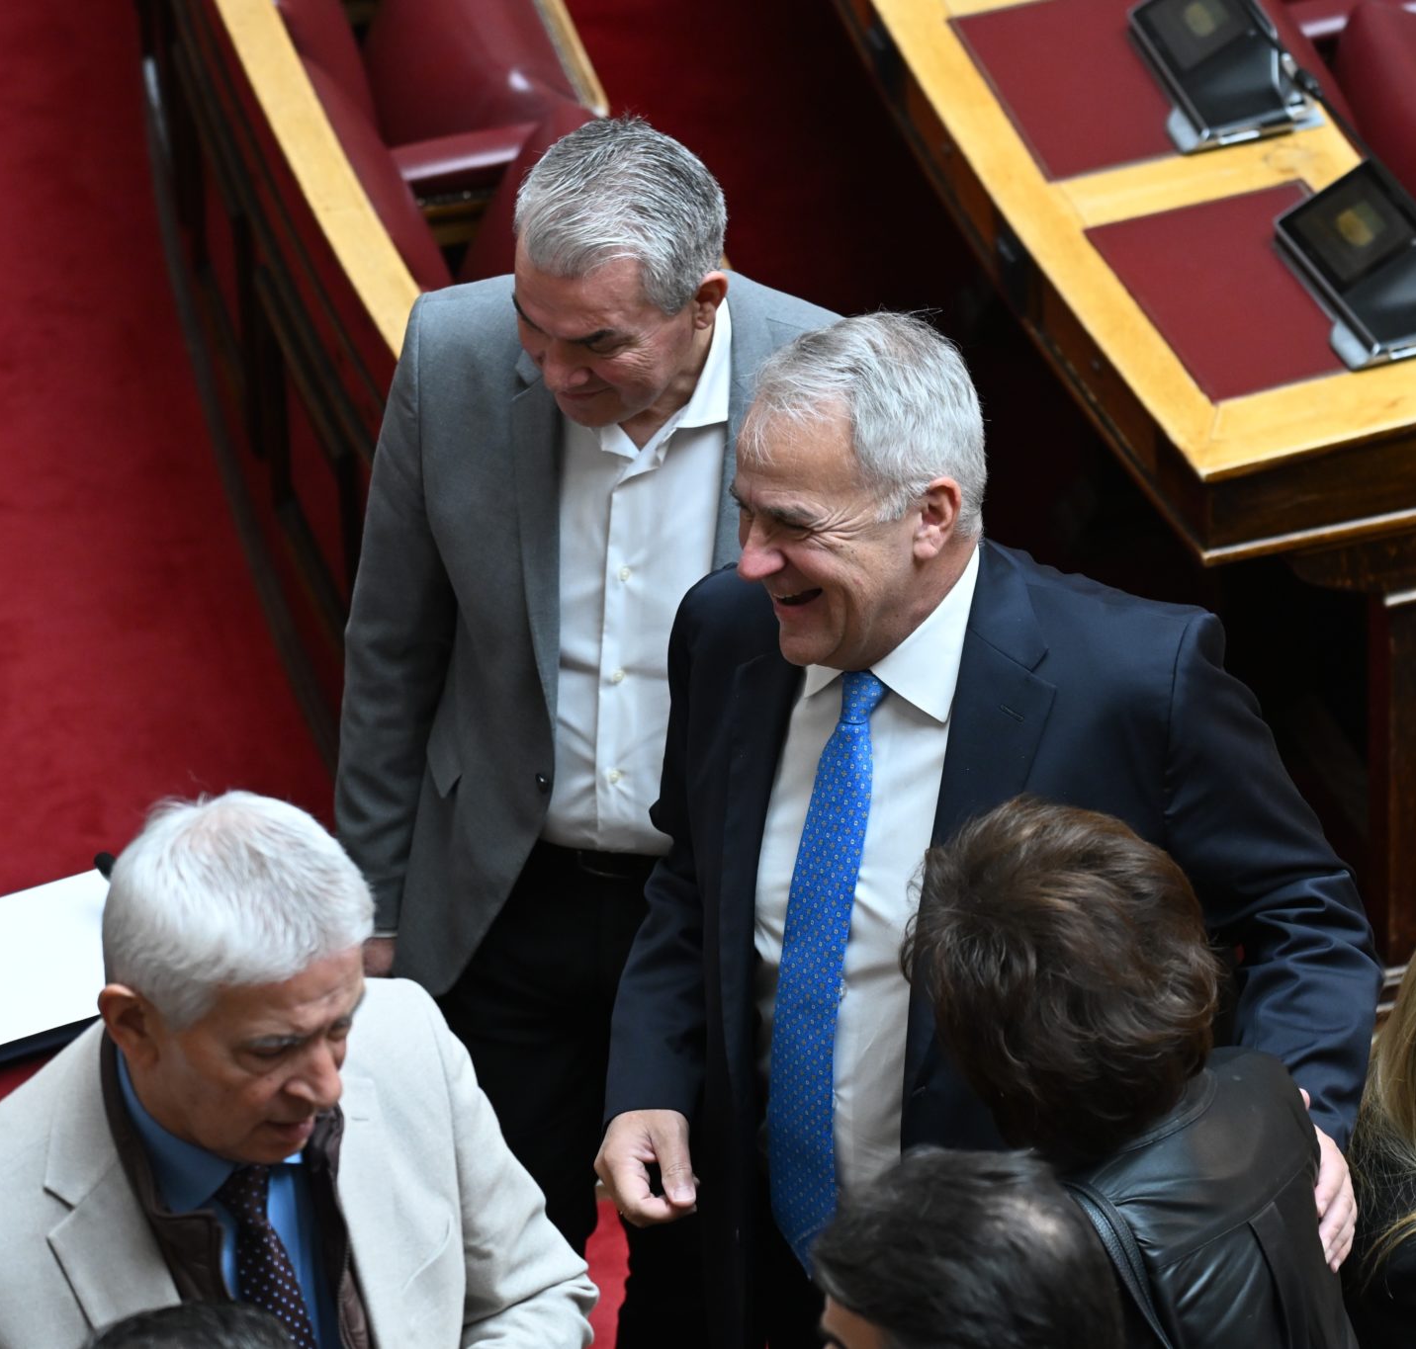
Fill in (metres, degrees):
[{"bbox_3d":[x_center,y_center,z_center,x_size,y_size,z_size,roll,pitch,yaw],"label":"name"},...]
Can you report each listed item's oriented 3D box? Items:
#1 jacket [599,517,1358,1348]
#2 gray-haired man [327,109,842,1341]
[{"bbox_3d":[0.261,0.212,8.663,0.680,0.780,0.460,13,38,21],"label":"jacket"},{"bbox_3d":[-0.079,0.230,9.140,0.560,1.770,0.420,8,36,15],"label":"gray-haired man"}]

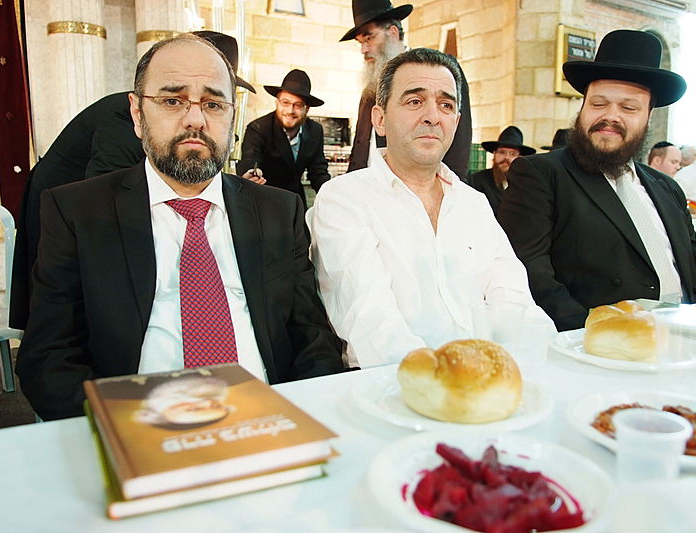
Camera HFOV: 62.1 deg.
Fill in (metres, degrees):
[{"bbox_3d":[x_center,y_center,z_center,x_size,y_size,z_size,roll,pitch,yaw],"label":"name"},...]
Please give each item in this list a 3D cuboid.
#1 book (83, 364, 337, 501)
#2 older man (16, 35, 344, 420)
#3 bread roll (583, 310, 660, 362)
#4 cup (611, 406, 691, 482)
[{"bbox_3d":[-0.161,0.160,0.615,0.183,0.022,0.258,-3,8,-31],"label":"book"},{"bbox_3d":[-0.244,0.236,0.976,0.560,1.278,0.750,-2,8,-23],"label":"older man"},{"bbox_3d":[0.479,0.109,0.990,0.130,0.076,0.105,4,8,25],"label":"bread roll"},{"bbox_3d":[0.271,0.176,0.518,0.068,0.071,0.068,1,7,0],"label":"cup"}]

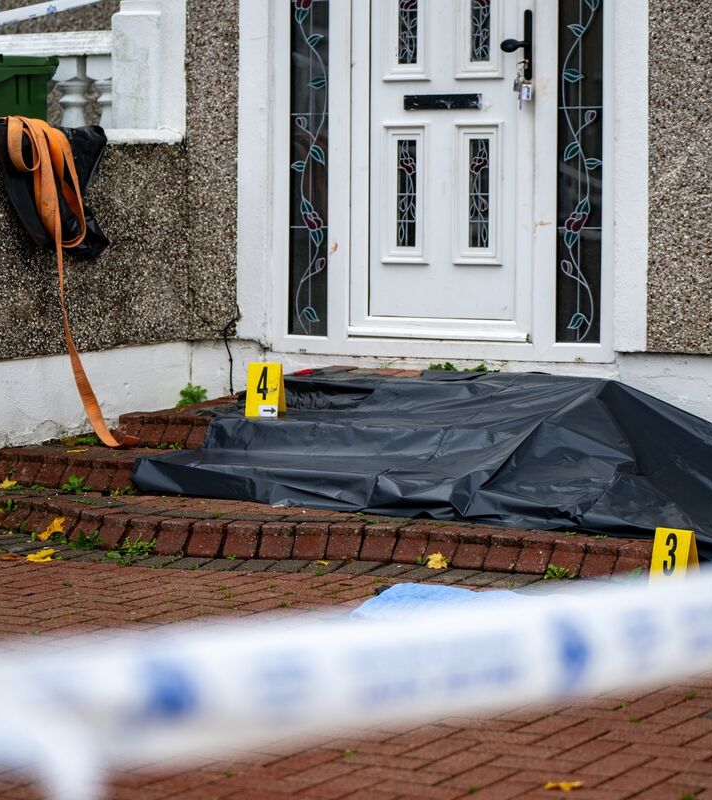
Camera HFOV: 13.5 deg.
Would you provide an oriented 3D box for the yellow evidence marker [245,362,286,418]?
[{"bbox_3d":[-0.316,-0.035,10.430,0.123,0.184,0.092,1,3,17],"label":"yellow evidence marker"}]

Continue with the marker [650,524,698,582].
[{"bbox_3d":[0.871,0.447,8.190,0.123,0.184,0.092,3,5,40],"label":"marker"}]

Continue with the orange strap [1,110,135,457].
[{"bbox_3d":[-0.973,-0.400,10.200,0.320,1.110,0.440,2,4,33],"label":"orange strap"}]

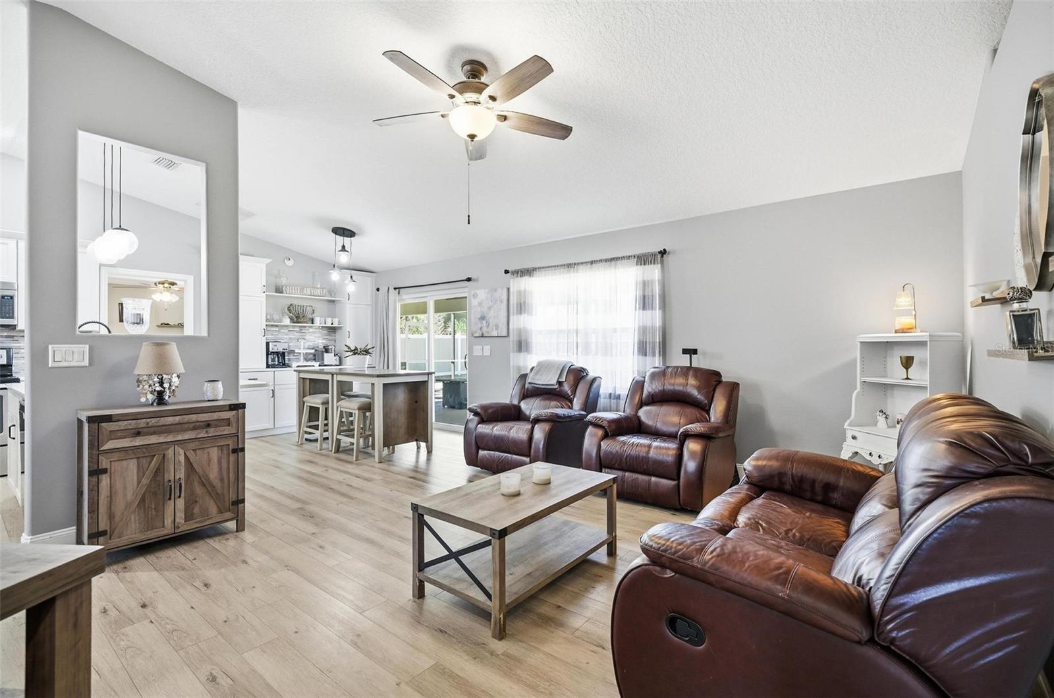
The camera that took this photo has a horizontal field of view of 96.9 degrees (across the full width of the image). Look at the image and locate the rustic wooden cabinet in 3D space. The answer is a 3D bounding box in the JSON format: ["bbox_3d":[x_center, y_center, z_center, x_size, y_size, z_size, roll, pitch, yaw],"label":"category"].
[{"bbox_3d":[-2.229,0.773,2.886,0.377,0.838,0.764,0,0,41],"label":"rustic wooden cabinet"}]

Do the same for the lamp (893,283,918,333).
[{"bbox_3d":[2.792,-0.303,3.440,0.150,0.360,0.135,0,0,-5],"label":"lamp"}]

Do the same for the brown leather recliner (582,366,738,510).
[{"bbox_3d":[1.203,0.670,4.101,1.000,1.040,1.030,0,0,40],"label":"brown leather recliner"}]

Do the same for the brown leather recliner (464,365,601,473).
[{"bbox_3d":[0.086,0.682,4.888,0.972,1.032,1.022,0,0,34],"label":"brown leather recliner"}]

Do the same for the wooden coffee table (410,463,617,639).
[{"bbox_3d":[-0.015,0.964,2.471,0.554,0.453,1.022,0,0,38],"label":"wooden coffee table"}]

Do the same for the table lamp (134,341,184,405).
[{"bbox_3d":[-2.258,0.155,2.873,0.248,0.397,0.248,0,0,41],"label":"table lamp"}]

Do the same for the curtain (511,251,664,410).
[{"bbox_3d":[0.610,0.055,5.532,2.100,2.130,0.100,0,0,38],"label":"curtain"}]

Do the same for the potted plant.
[{"bbox_3d":[-2.058,0.092,5.724,0.357,0.322,0.337,0,0,38],"label":"potted plant"}]

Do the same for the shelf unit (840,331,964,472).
[{"bbox_3d":[2.649,0.545,3.341,0.362,1.296,0.585,0,0,-7],"label":"shelf unit"}]

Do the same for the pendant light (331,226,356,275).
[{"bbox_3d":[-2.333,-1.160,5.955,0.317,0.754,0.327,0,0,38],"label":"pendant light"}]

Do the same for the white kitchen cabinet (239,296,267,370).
[{"bbox_3d":[-4.038,-0.245,6.632,0.340,1.060,0.500,0,0,38],"label":"white kitchen cabinet"}]

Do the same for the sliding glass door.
[{"bbox_3d":[-1.559,0.170,7.411,1.790,2.040,0.120,0,0,38],"label":"sliding glass door"}]

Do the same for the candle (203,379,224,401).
[{"bbox_3d":[-2.081,0.287,3.104,0.107,0.136,0.107,0,0,41],"label":"candle"}]

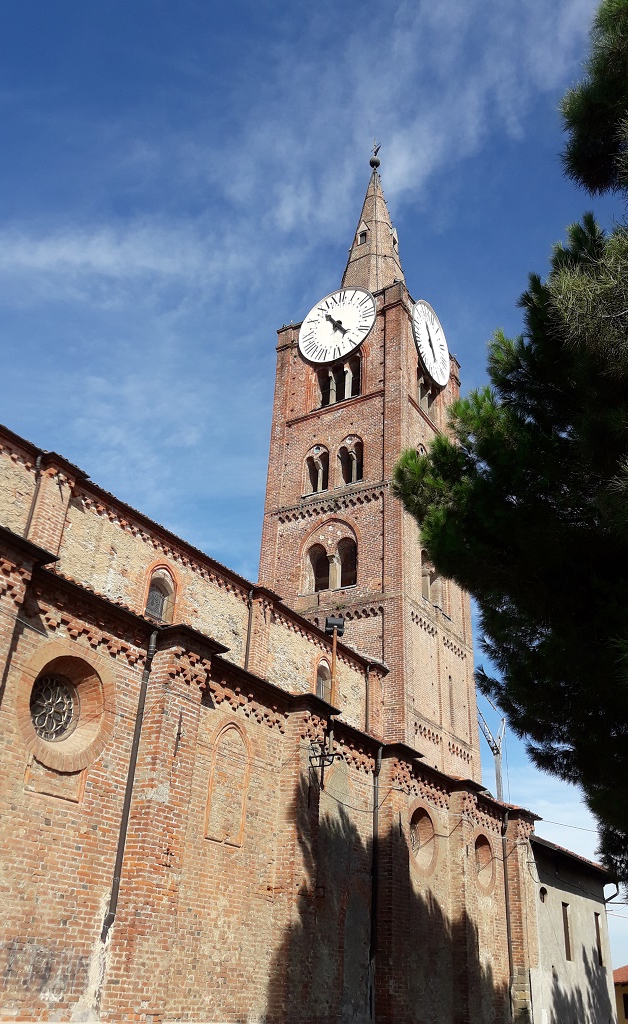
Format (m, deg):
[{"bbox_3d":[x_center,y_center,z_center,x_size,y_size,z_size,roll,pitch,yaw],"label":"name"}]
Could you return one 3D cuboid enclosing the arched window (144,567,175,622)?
[{"bbox_3d":[-4.129,2.278,21.888,0.300,1.580,1.000,-15,-34,29],"label":"arched window"}]

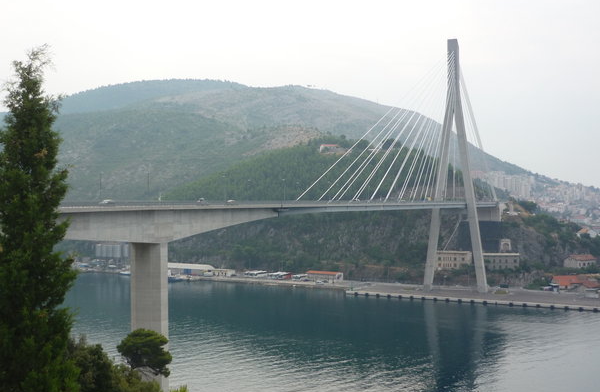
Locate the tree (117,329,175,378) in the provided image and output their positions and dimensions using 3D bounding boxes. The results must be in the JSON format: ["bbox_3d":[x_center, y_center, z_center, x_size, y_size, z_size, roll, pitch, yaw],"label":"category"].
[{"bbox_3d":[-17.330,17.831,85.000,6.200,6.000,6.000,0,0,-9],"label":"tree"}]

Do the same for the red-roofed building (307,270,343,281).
[{"bbox_3d":[16.100,52.300,498.000,23.000,6.000,8.500,-1,0,34],"label":"red-roofed building"}]

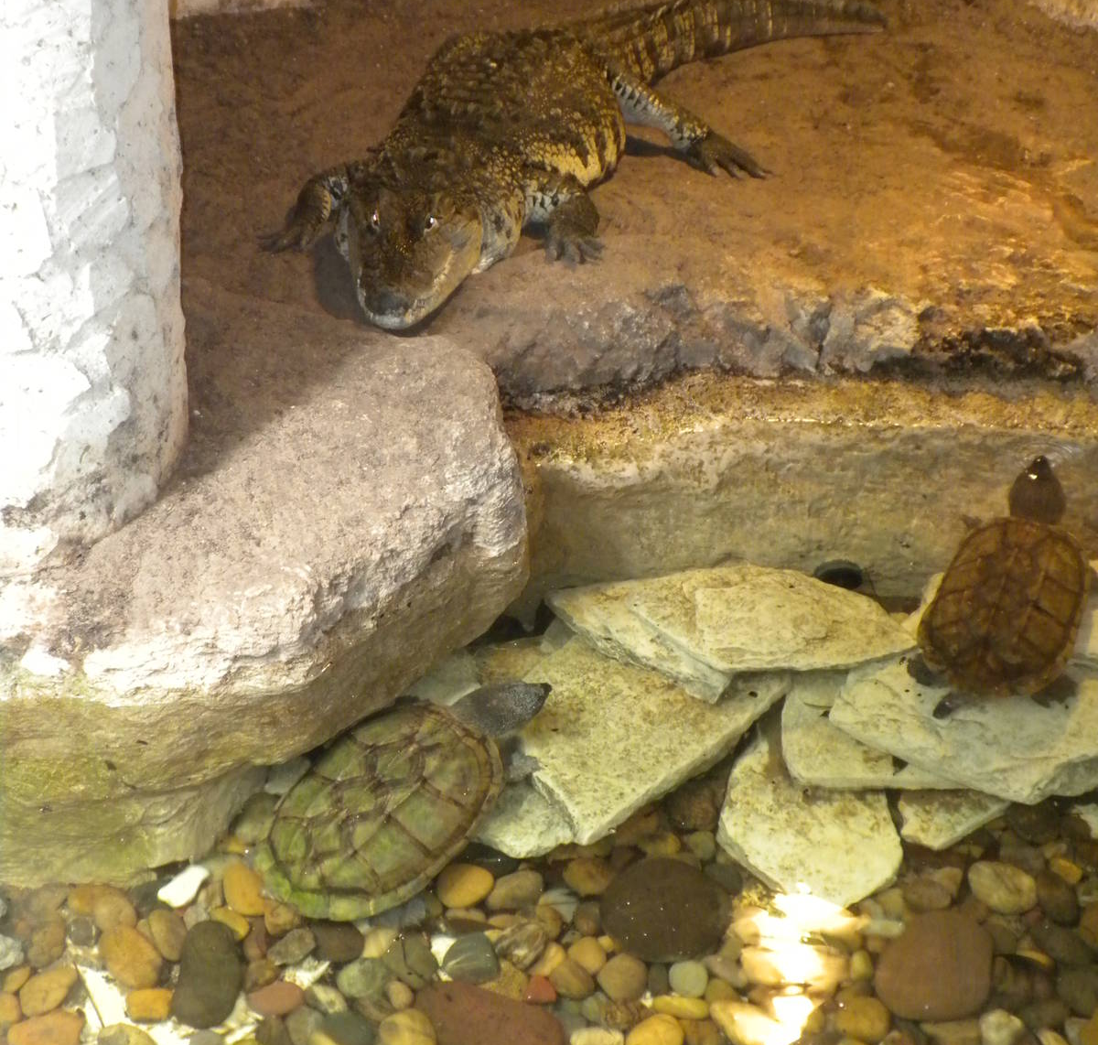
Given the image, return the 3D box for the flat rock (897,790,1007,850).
[{"bbox_3d":[0.360,0.261,2.253,0.105,0.030,0.090,3,41,2],"label":"flat rock"}]

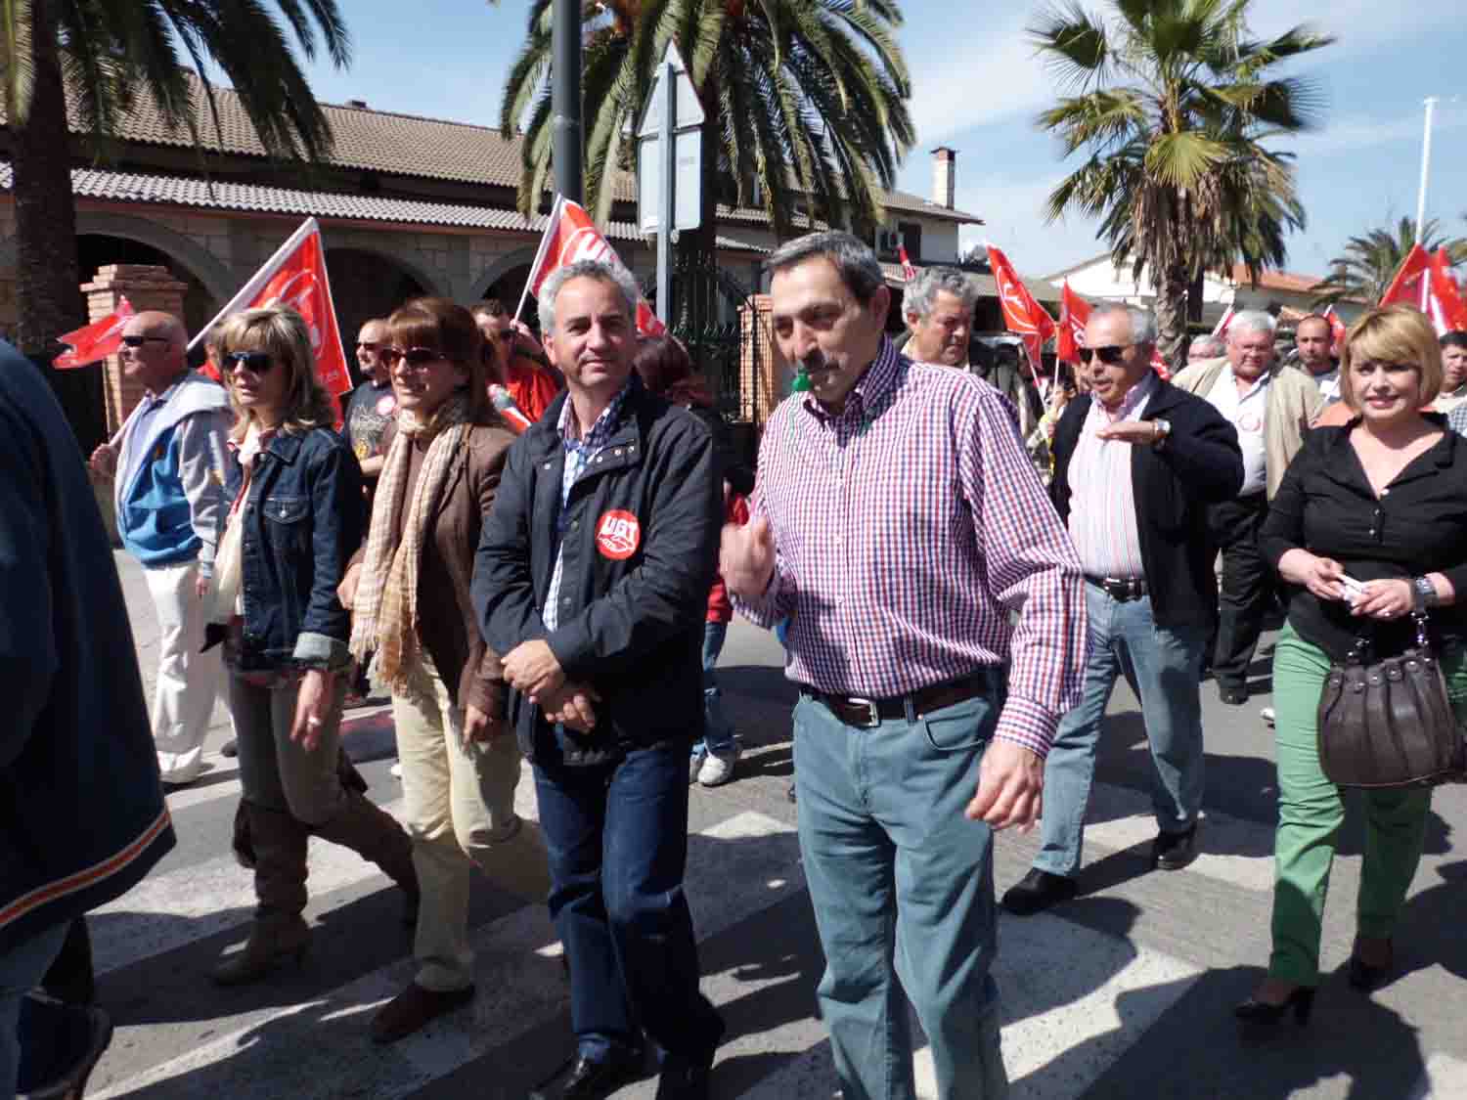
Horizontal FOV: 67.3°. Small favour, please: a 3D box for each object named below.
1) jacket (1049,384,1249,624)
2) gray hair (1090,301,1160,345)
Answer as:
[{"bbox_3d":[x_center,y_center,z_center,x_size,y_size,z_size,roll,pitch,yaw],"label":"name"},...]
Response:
[{"bbox_3d":[1.102,-0.111,2.932,0.400,0.670,0.510,-9,14,-39],"label":"jacket"},{"bbox_3d":[0.999,-0.557,2.795,0.190,0.150,0.165,-10,15,-41],"label":"gray hair"}]

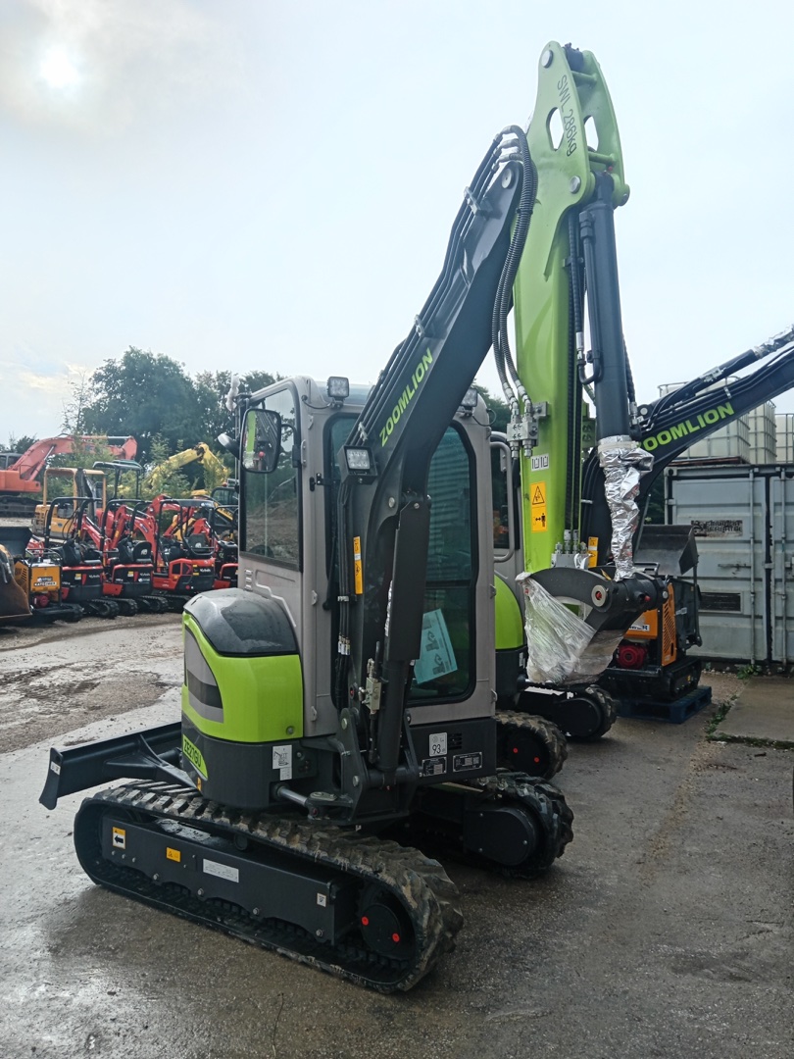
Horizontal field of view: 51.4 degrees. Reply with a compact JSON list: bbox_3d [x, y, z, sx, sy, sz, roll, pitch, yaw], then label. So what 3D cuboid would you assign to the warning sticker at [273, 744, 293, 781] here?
[{"bbox_3d":[-0.503,1.031,3.640,0.087,0.157,0.006,0,0,-19],"label":"warning sticker"}]

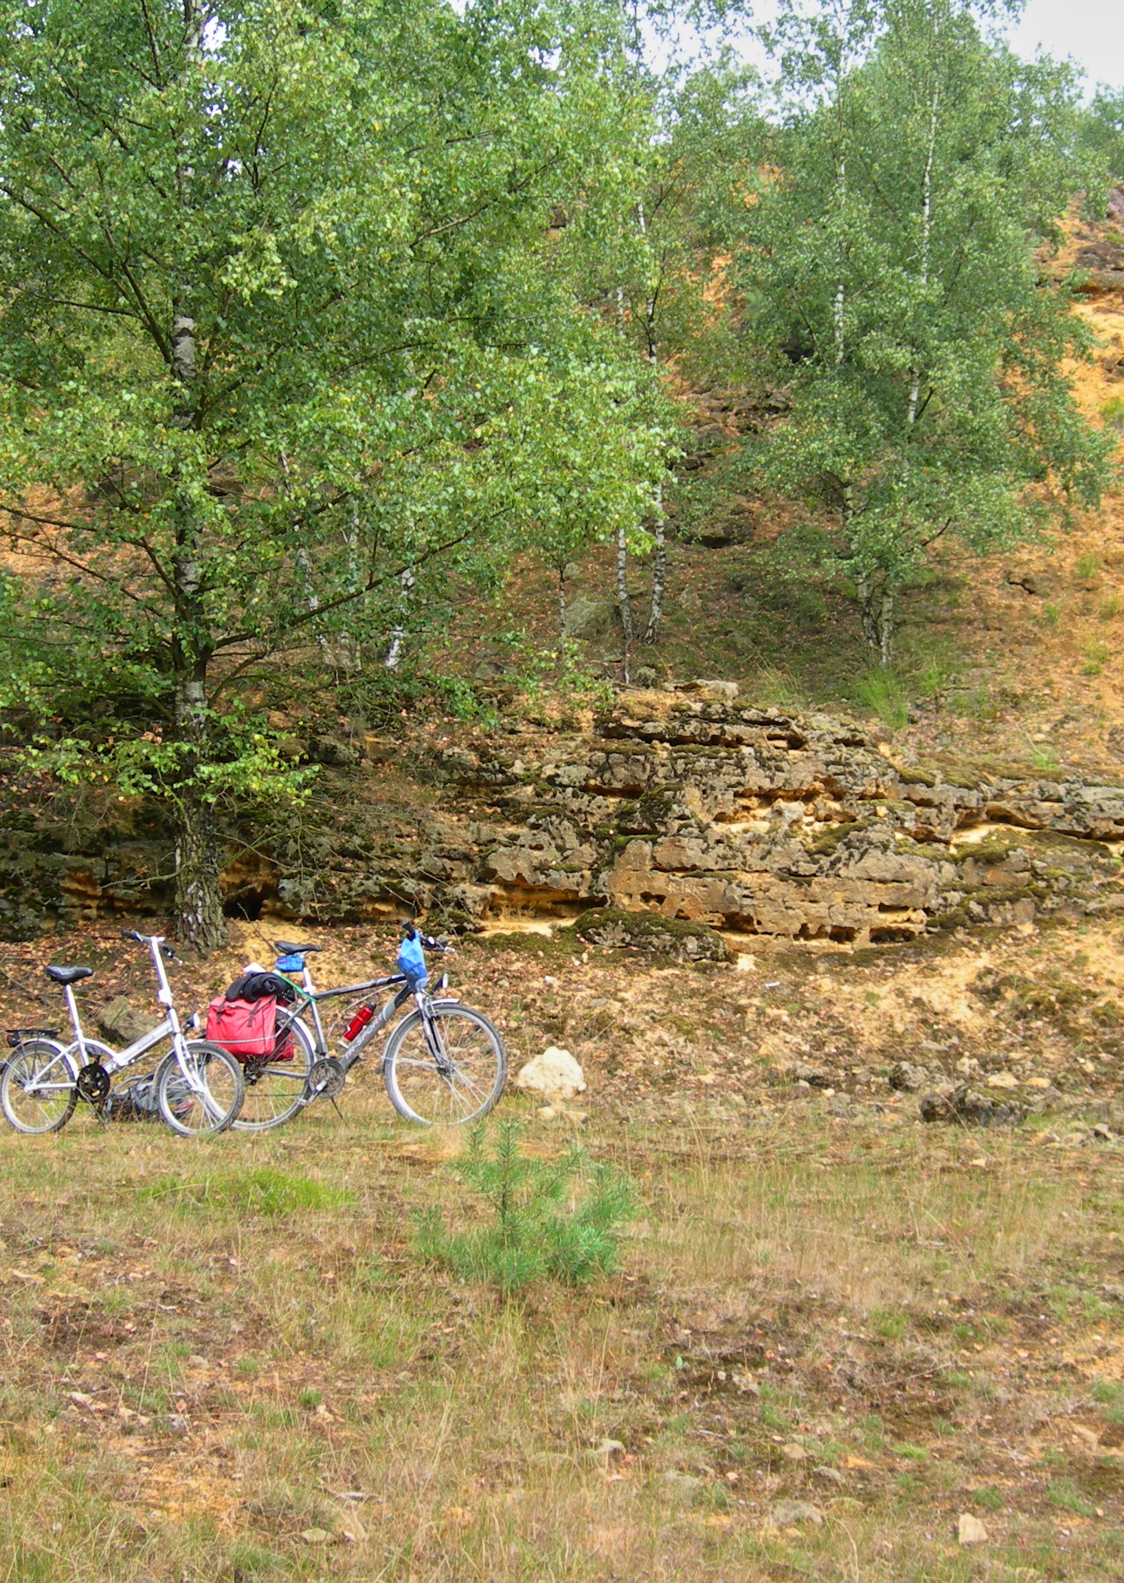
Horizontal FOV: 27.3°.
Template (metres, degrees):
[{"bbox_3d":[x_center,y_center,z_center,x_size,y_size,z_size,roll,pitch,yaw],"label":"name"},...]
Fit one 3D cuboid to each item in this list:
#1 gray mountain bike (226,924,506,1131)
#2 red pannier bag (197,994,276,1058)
[{"bbox_3d":[-1.168,1.314,12.870,1.780,1.140,0.600,0,-5,13],"label":"gray mountain bike"},{"bbox_3d":[-1.778,1.292,12.780,0.350,0.320,0.160,0,-1,13],"label":"red pannier bag"}]

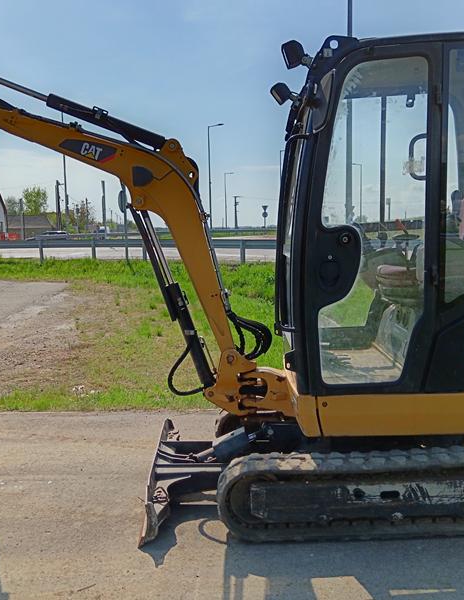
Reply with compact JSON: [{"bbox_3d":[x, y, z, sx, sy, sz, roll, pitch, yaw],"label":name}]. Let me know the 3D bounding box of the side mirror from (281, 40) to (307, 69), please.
[{"bbox_3d":[0.275,-1.102,2.805,0.110,0.115,0.110,-1,7,-2],"label":"side mirror"}]

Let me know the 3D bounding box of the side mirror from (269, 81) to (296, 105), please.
[{"bbox_3d":[0.290,-1.187,3.601,0.125,0.120,0.110,-1,7,-2],"label":"side mirror"}]

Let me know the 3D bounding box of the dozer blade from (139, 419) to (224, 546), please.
[{"bbox_3d":[-0.252,0.927,3.420,0.380,0.210,1.280,-1,7,-2],"label":"dozer blade"}]

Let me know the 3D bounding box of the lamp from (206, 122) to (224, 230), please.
[{"bbox_3d":[-1.206,-9.797,53.231,1.400,10.200,0.350,-1,7,0],"label":"lamp"}]

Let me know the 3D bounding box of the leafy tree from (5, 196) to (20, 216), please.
[{"bbox_3d":[-31.894,-11.465,91.288,3.400,7.260,3.400,-1,7,0],"label":"leafy tree"}]

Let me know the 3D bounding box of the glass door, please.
[{"bbox_3d":[0.634,-0.356,2.862,0.630,1.570,0.080,-1,7,-2],"label":"glass door"}]

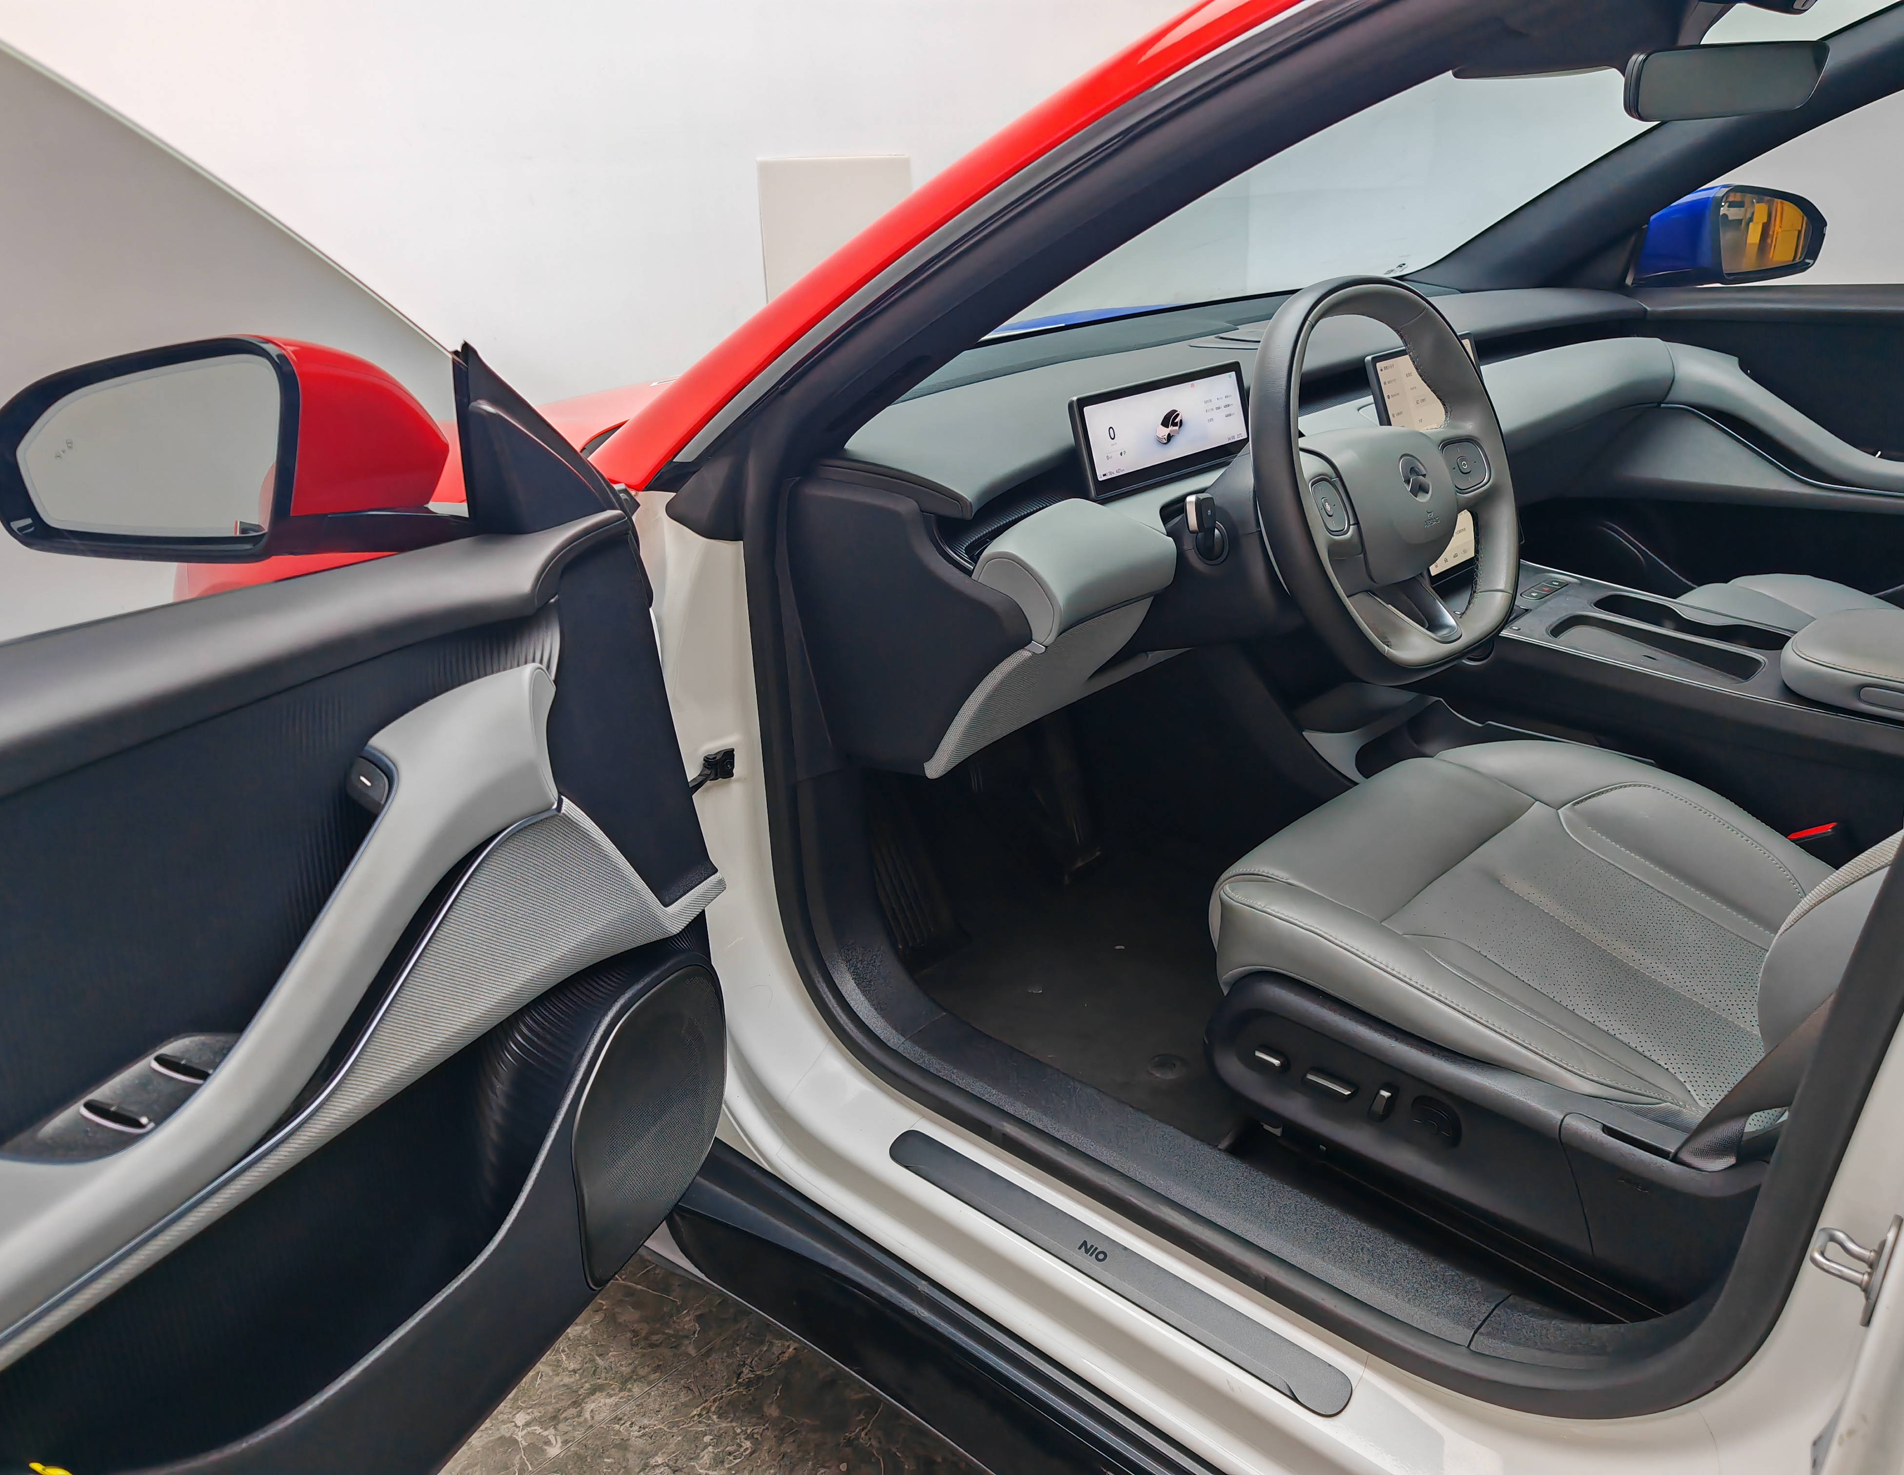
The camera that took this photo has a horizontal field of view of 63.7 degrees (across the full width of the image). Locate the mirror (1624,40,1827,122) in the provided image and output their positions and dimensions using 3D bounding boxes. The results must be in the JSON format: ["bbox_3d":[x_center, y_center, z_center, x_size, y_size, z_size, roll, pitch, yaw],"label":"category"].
[{"bbox_3d":[0.733,-0.626,1.461,0.232,0.063,0.031,-12,31,-21],"label":"mirror"}]

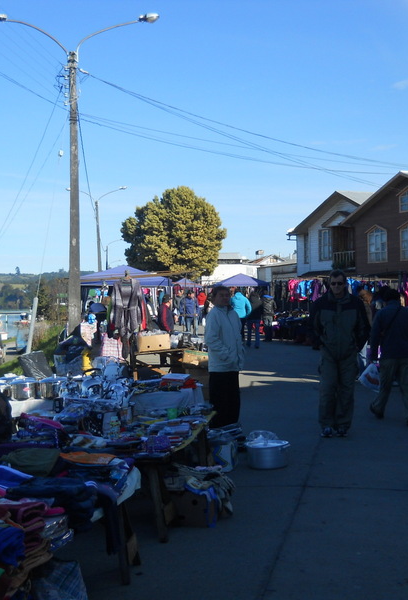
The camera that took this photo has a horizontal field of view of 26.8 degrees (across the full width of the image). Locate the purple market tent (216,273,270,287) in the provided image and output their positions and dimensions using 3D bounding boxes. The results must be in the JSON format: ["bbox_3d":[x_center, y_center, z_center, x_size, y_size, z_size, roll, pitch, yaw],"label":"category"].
[{"bbox_3d":[2.250,-0.080,50.000,2.800,2.900,2.800,0,0,15],"label":"purple market tent"}]

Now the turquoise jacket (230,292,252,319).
[{"bbox_3d":[1.180,0.170,27.000,0.660,0.820,0.420,0,0,0],"label":"turquoise jacket"}]

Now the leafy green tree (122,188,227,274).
[{"bbox_3d":[-2.140,-3.300,60.000,7.200,9.200,7.200,0,0,0],"label":"leafy green tree"}]

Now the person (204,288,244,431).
[{"bbox_3d":[0.235,0.660,9.750,0.460,1.660,0.330,0,0,-37],"label":"person"}]

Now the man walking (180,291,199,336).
[{"bbox_3d":[-0.520,0.500,32.000,0.550,1.740,0.520,0,0,18],"label":"man walking"}]

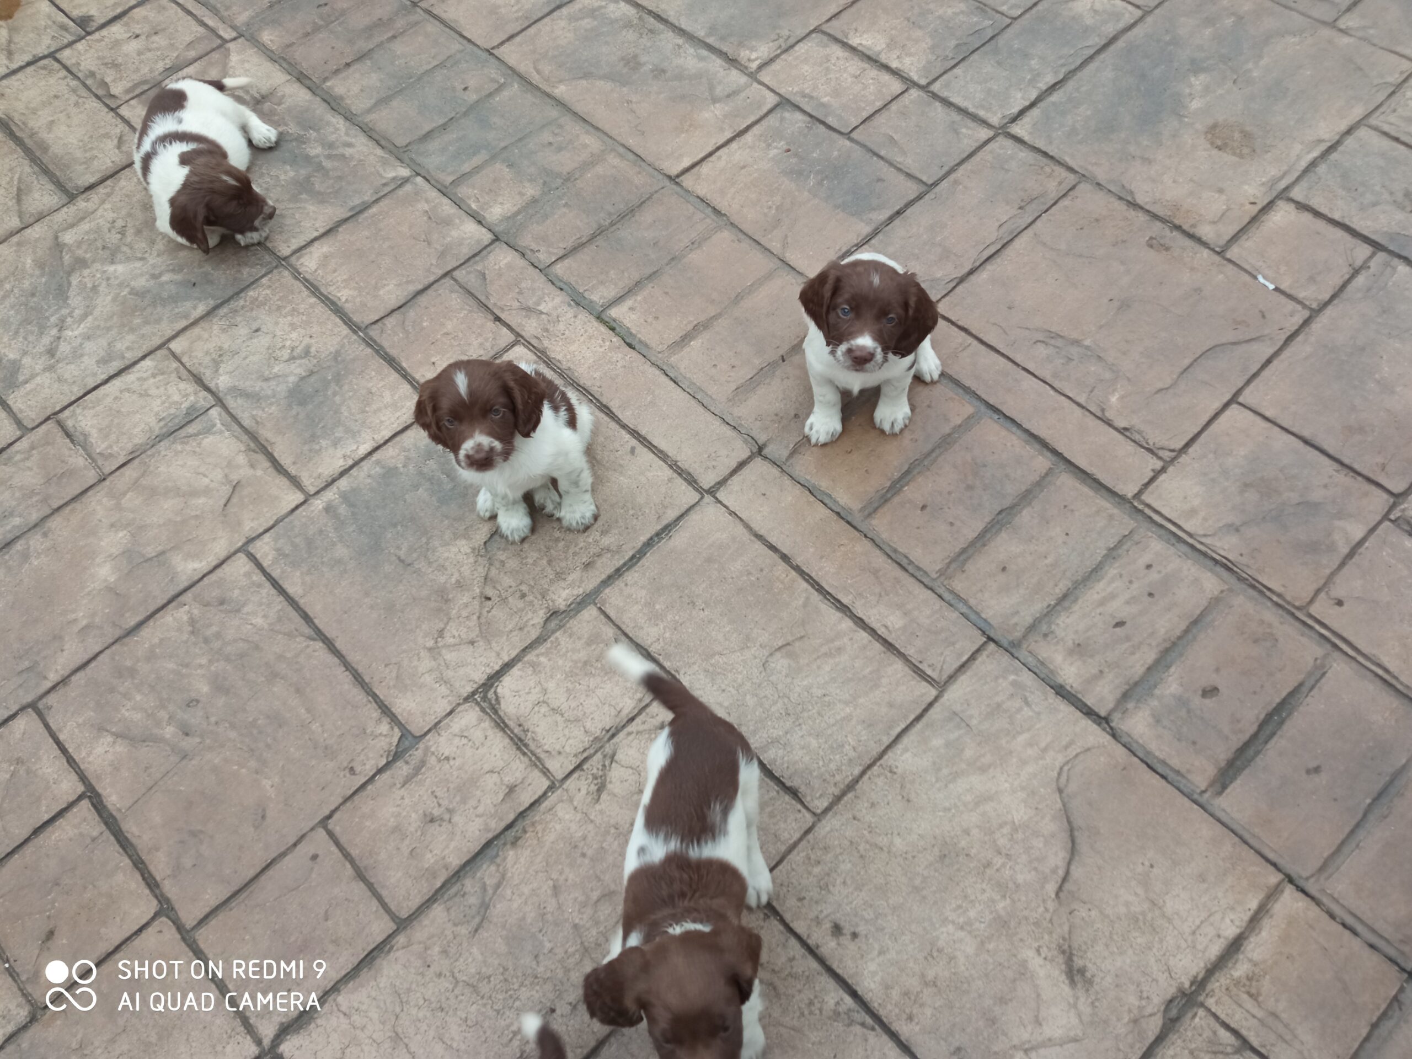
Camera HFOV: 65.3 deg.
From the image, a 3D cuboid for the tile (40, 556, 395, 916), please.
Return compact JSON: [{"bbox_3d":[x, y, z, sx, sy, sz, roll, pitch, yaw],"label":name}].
[{"bbox_3d":[-0.527,0.220,1.208,0.268,0.030,0.327,-41,65,-19],"label":"tile"}]

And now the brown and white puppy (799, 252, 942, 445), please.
[{"bbox_3d":[0.196,-0.239,1.273,0.178,0.249,0.209,1,59,4],"label":"brown and white puppy"}]

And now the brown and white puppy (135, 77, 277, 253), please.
[{"bbox_3d":[-0.708,-0.537,1.587,0.209,0.127,0.290,-14,59,-5],"label":"brown and white puppy"}]

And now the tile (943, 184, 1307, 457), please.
[{"bbox_3d":[0.536,-0.274,1.435,0.315,0.030,0.344,-41,65,-19],"label":"tile"}]

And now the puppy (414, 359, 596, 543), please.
[{"bbox_3d":[-0.206,-0.112,1.227,0.163,0.244,0.194,8,60,9],"label":"puppy"}]

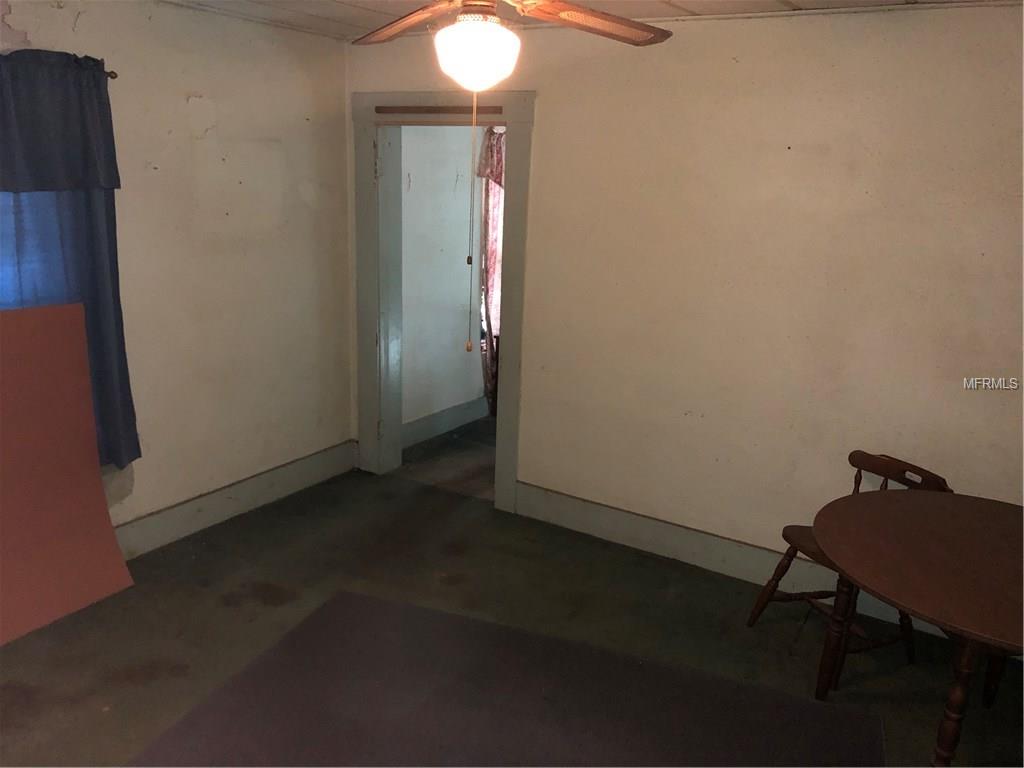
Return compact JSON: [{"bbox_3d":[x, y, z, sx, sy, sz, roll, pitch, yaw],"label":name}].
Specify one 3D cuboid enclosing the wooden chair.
[{"bbox_3d":[1.324,0.690,3.249,0.509,0.768,0.490,-4,16,-23],"label":"wooden chair"}]

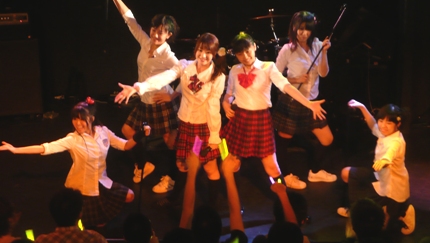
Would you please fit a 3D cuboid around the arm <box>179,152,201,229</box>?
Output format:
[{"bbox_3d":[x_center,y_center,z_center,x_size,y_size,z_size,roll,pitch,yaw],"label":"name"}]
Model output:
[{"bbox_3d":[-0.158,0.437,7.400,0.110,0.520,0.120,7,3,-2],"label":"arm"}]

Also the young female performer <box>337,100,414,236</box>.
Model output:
[{"bbox_3d":[1.228,0.316,9.132,0.600,0.980,0.500,-9,19,-27],"label":"young female performer"}]

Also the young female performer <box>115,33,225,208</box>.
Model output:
[{"bbox_3d":[-0.348,0.047,9.136,0.840,1.500,0.480,4,18,11],"label":"young female performer"}]

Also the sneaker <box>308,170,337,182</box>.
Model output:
[{"bbox_3d":[0.921,0.454,10.208,0.250,0.105,0.095,2,17,8],"label":"sneaker"}]

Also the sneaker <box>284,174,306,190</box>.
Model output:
[{"bbox_3d":[0.675,0.501,10.055,0.250,0.105,0.095,13,21,36],"label":"sneaker"}]

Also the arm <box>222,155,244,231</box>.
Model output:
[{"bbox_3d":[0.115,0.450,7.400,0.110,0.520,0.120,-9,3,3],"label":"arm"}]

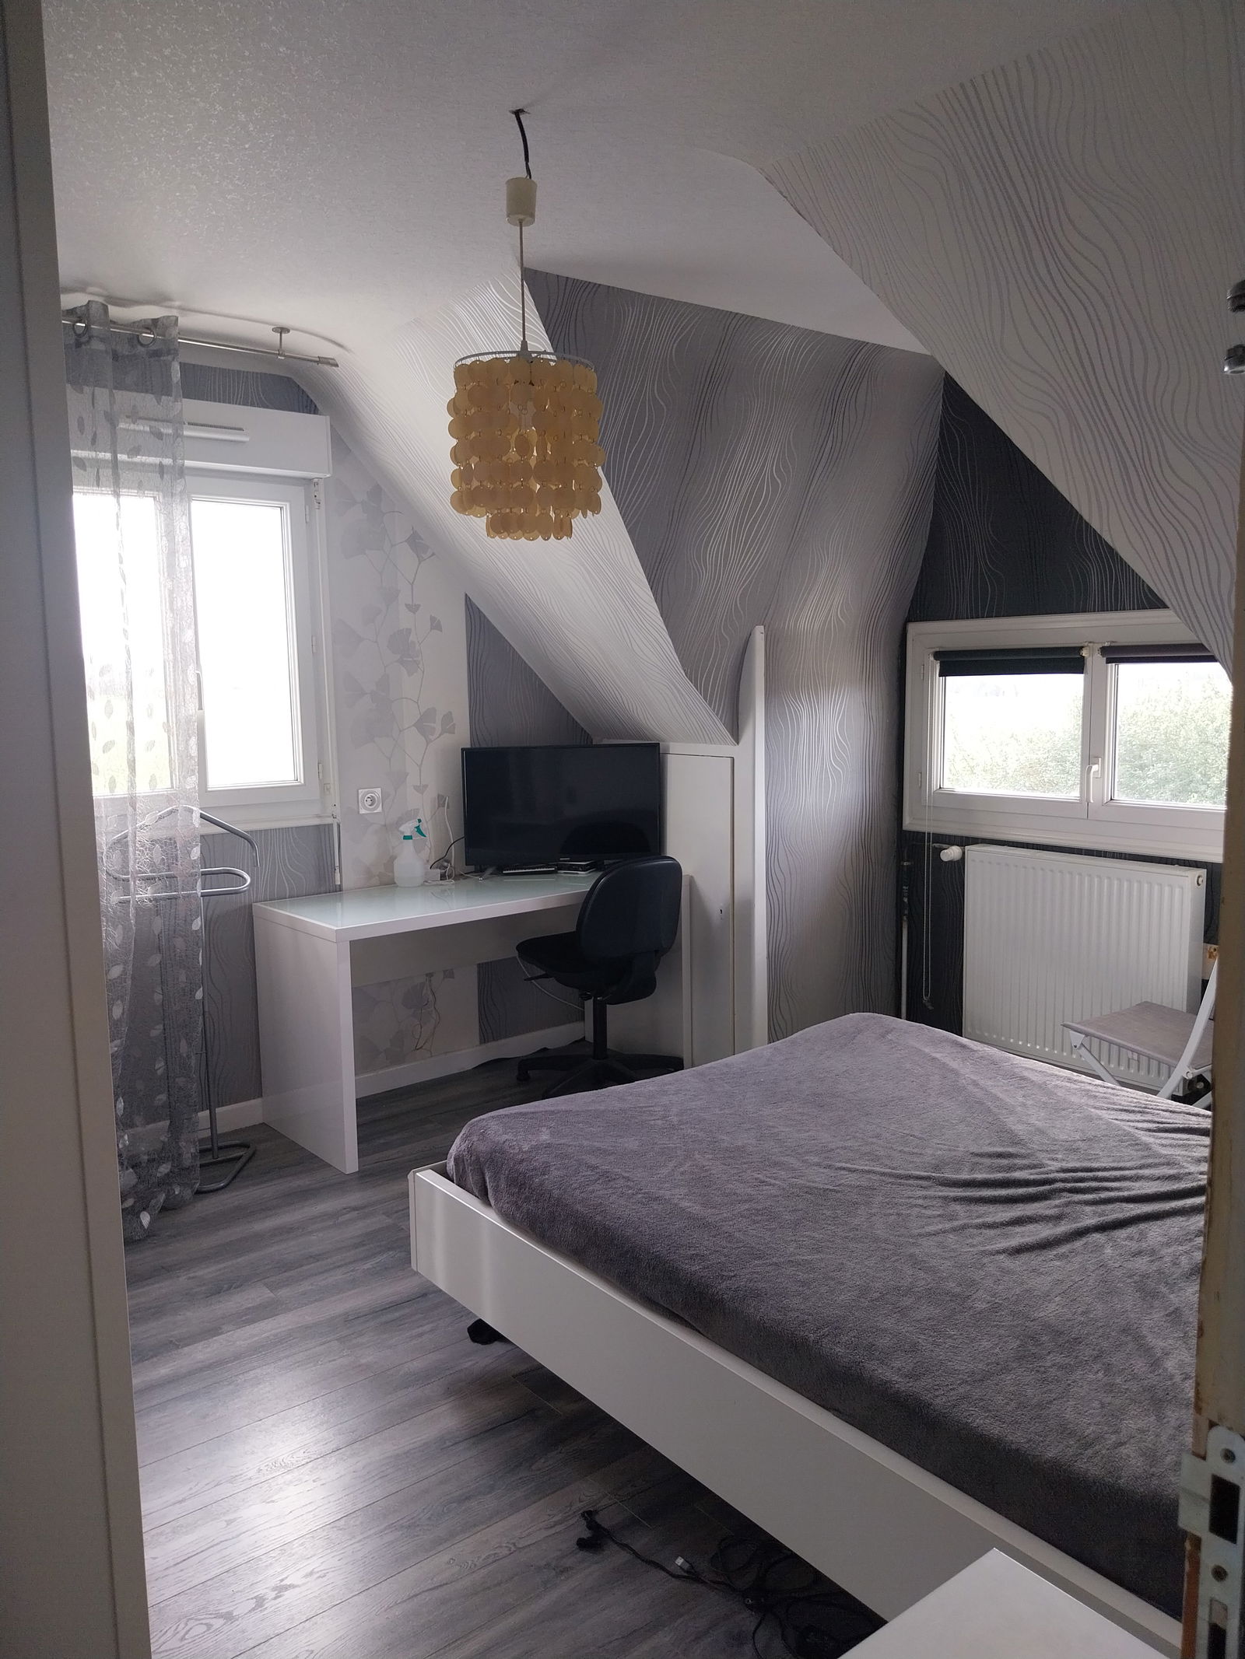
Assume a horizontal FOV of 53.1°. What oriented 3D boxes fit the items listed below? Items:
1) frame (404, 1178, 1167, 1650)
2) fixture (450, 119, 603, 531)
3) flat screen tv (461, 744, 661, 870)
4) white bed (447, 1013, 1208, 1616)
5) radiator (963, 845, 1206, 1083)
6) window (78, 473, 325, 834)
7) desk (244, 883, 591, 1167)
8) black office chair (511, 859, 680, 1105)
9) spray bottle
[{"bbox_3d":[0.763,0.956,2.478,1.520,0.350,2.030,-6,9,-38],"label":"frame"},{"bbox_3d":[-0.199,-1.007,2.497,0.312,0.806,0.312,-1,7,0],"label":"fixture"},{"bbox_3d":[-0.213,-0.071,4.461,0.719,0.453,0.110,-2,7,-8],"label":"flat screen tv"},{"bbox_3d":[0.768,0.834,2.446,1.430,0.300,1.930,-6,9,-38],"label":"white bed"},{"bbox_3d":[1.449,0.422,3.996,0.105,0.673,0.775,-7,9,-39],"label":"radiator"},{"bbox_3d":[-1.333,-0.537,3.809,0.970,1.130,0.090,-7,9,-39],"label":"window"},{"bbox_3d":[-0.466,0.563,4.266,1.380,0.730,0.590,-7,9,-39],"label":"desk"},{"bbox_3d":[-0.056,0.499,4.286,0.560,0.840,0.580,-7,9,-42],"label":"black office chair"},{"bbox_3d":[-0.724,0.081,4.262,0.120,0.236,0.095,-1,7,0],"label":"spray bottle"}]

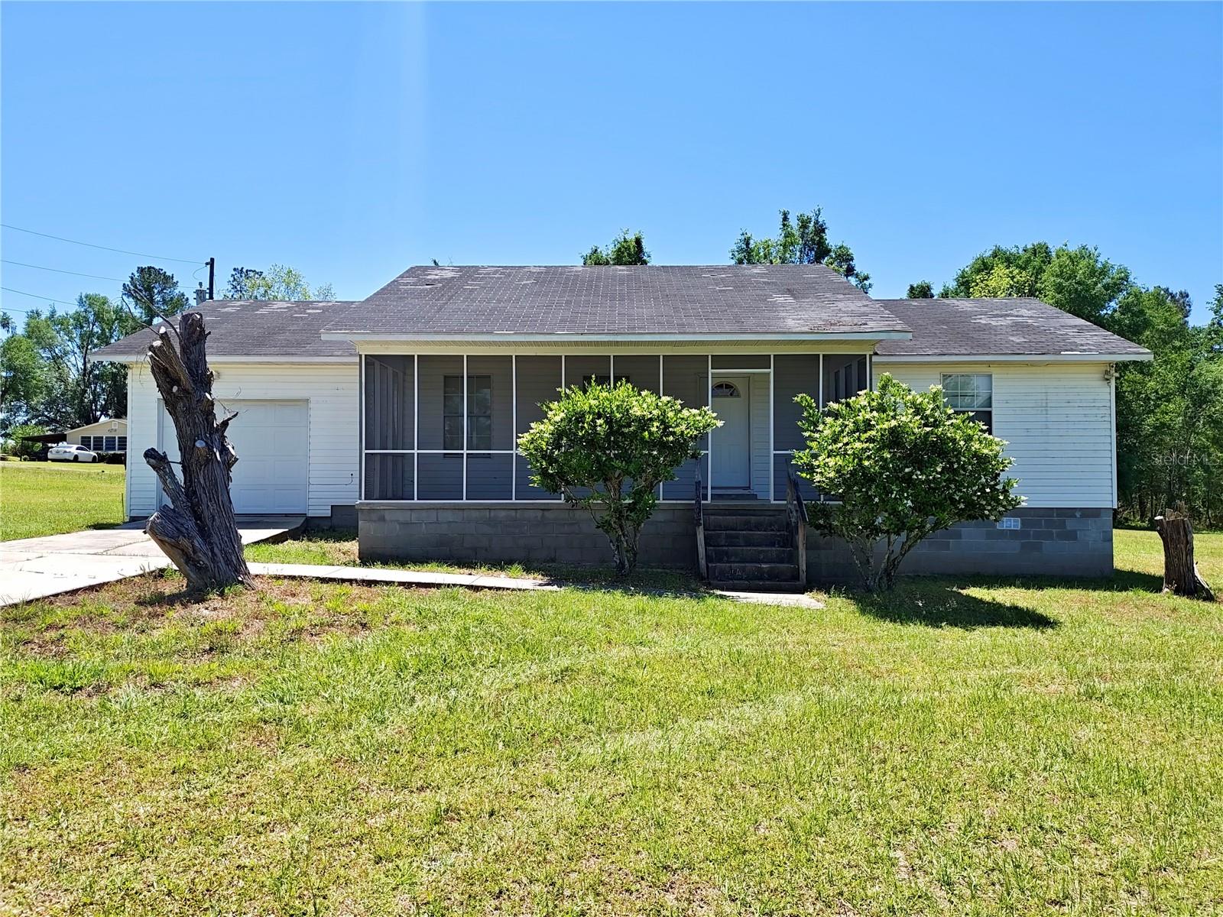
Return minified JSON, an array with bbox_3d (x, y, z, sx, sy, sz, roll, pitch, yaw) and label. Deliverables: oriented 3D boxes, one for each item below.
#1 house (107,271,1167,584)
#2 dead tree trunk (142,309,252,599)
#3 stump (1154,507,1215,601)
[{"bbox_3d":[0.000,-0.970,18.134,18.300,6.050,10.800,0,-2,0],"label":"house"},{"bbox_3d":[-4.930,-0.108,10.607,1.200,3.250,0.950,0,-2,0],"label":"dead tree trunk"},{"bbox_3d":[8.030,1.322,12.368,0.750,1.270,0.600,0,-2,0],"label":"stump"}]

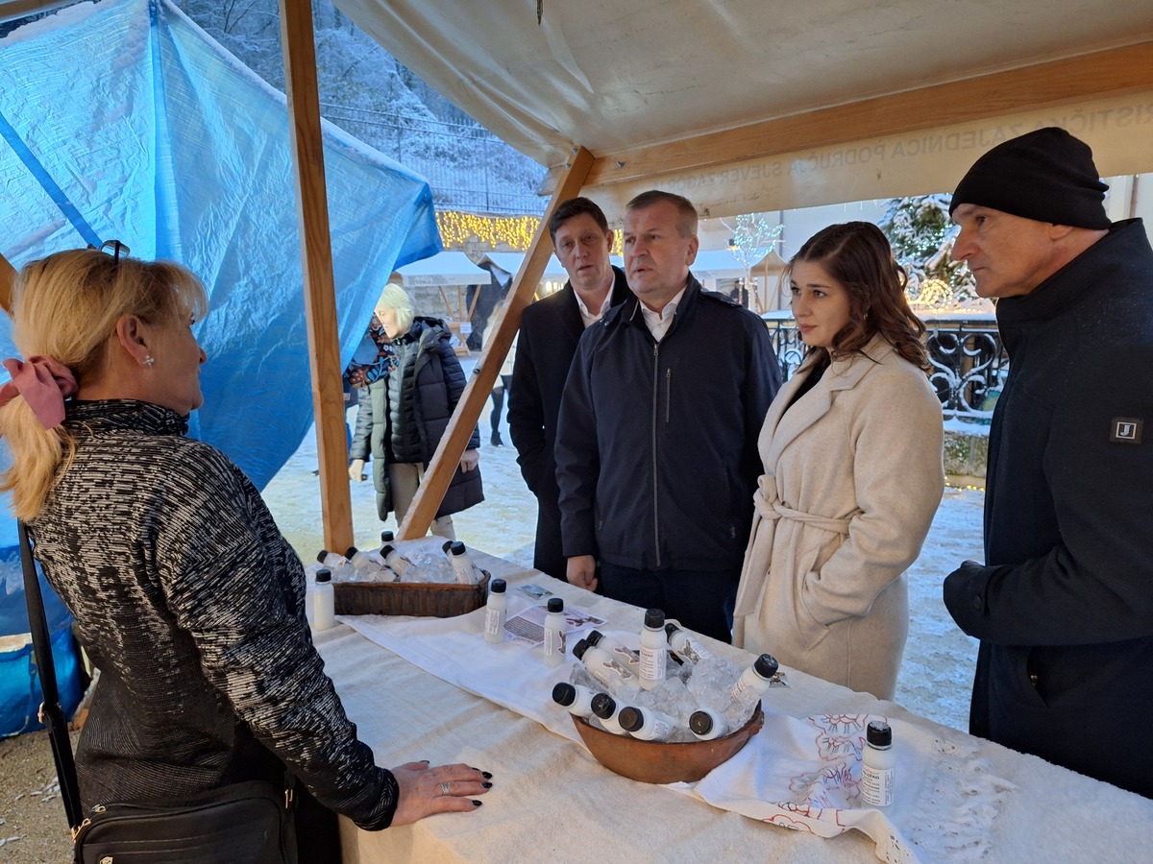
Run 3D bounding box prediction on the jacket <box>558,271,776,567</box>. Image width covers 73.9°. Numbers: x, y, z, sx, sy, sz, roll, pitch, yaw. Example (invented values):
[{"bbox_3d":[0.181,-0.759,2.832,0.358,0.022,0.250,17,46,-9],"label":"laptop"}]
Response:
[{"bbox_3d":[0.227,-0.023,1.960,0.570,0.750,0.300,2,10,20],"label":"jacket"}]

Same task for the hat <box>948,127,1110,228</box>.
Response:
[{"bbox_3d":[0.708,-0.398,1.200,0.220,0.150,0.180,2,10,18],"label":"hat"}]

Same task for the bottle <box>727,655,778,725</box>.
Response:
[{"bbox_3d":[0.244,0.372,1.092,0.041,0.124,0.041,33,19,21],"label":"bottle"}]

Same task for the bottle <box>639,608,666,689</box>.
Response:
[{"bbox_3d":[0.118,0.332,1.177,0.041,0.124,0.041,1,10,6],"label":"bottle"}]

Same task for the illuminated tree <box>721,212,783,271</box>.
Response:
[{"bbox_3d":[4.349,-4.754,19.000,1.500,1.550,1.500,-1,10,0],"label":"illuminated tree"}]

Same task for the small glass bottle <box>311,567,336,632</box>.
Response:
[{"bbox_3d":[-0.557,0.367,1.675,0.042,0.127,0.042,-1,10,0],"label":"small glass bottle"}]

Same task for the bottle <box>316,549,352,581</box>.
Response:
[{"bbox_3d":[-0.535,0.308,1.766,0.124,0.041,0.041,23,-16,-3],"label":"bottle"}]

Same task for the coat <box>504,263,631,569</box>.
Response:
[{"bbox_3d":[0.064,0.007,2.270,0.540,0.990,0.320,1,10,15],"label":"coat"}]

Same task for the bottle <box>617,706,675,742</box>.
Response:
[{"bbox_3d":[0.112,0.413,1.056,0.127,0.042,0.042,35,0,-34],"label":"bottle"}]

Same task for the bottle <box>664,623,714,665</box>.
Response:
[{"bbox_3d":[0.190,0.368,1.295,0.124,0.041,0.041,36,-9,44],"label":"bottle"}]

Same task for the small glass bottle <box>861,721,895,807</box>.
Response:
[{"bbox_3d":[0.394,0.442,1.001,0.041,0.124,0.041,3,11,23],"label":"small glass bottle"}]

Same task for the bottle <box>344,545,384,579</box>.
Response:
[{"bbox_3d":[-0.491,0.317,1.836,0.127,0.042,0.042,32,0,-14],"label":"bottle"}]

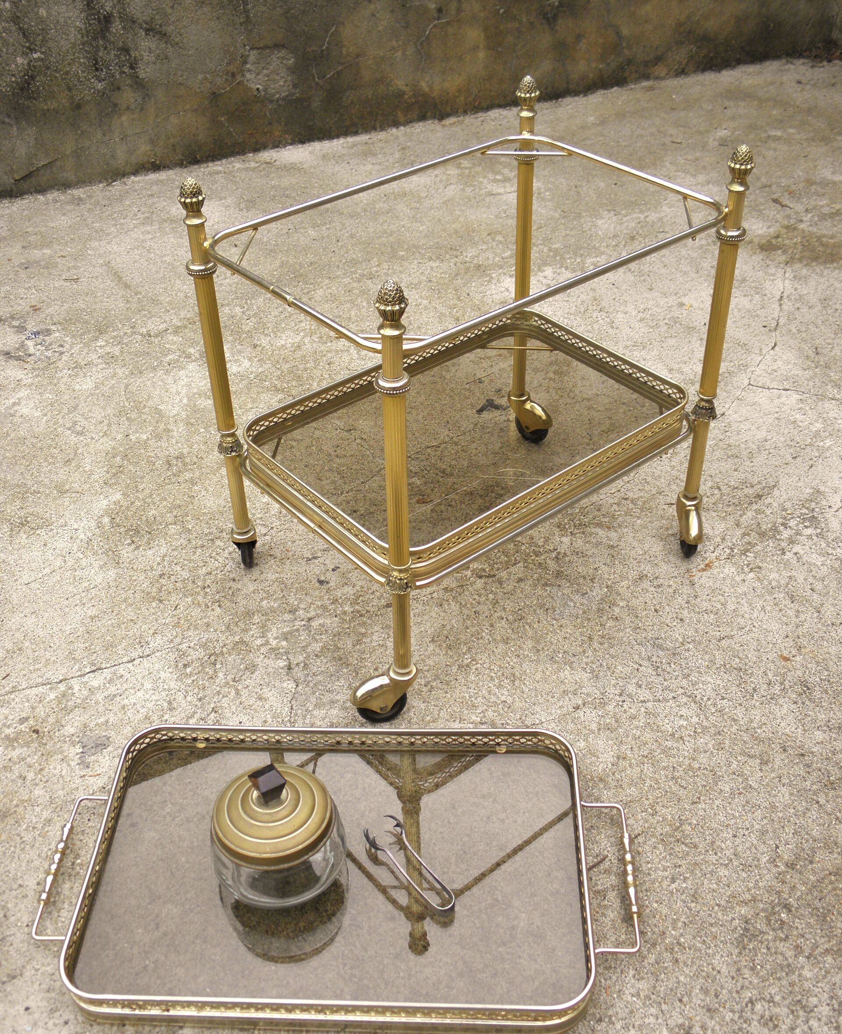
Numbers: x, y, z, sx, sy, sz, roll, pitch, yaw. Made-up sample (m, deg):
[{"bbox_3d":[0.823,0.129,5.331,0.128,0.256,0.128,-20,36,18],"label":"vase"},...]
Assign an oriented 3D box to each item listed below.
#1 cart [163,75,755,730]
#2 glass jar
[{"bbox_3d":[0.068,-0.186,1.569,0.661,0.647,0.458,-28,45,-30],"label":"cart"},{"bbox_3d":[-0.167,0.345,1.258,0.157,0.165,0.157,-1,38,1],"label":"glass jar"}]

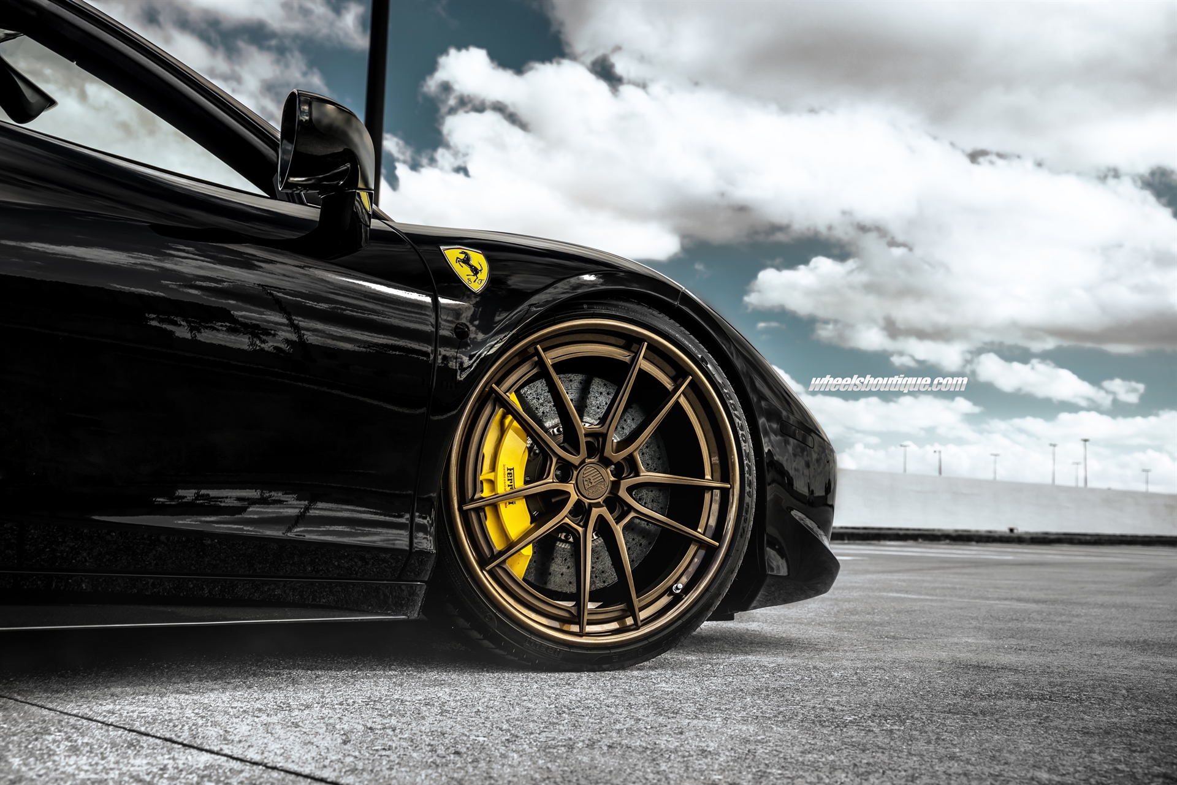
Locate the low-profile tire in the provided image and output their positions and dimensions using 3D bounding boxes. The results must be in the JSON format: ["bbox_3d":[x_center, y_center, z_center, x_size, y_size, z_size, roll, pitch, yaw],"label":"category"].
[{"bbox_3d":[-0.031,0.163,2.384,0.680,0.678,0.255,4,-6,-27],"label":"low-profile tire"}]

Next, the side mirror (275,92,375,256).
[{"bbox_3d":[-0.426,-0.351,2.116,0.155,0.255,0.220,4,-6,-27],"label":"side mirror"}]

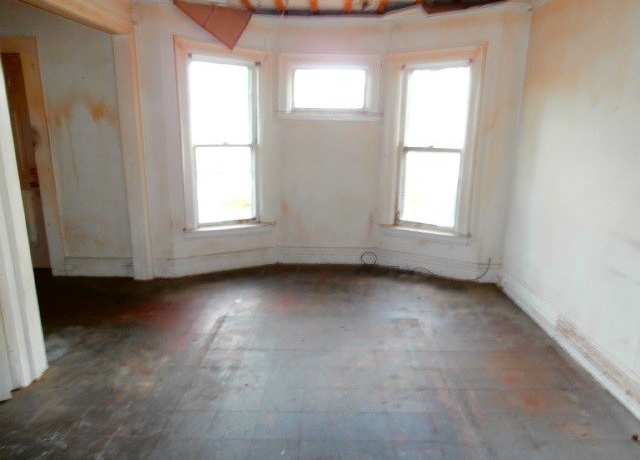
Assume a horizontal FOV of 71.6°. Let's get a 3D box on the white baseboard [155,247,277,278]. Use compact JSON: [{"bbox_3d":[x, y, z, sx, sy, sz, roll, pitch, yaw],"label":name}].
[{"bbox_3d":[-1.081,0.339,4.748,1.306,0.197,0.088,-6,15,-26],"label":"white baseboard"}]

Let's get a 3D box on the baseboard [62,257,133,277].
[{"bbox_3d":[-2.262,0.379,4.522,0.725,0.197,0.032,1,13,1],"label":"baseboard"}]

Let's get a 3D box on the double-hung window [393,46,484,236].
[{"bbox_3d":[1.153,-0.871,4.476,0.868,1.787,0.140,8,15,27],"label":"double-hung window"}]

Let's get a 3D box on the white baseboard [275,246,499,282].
[{"bbox_3d":[0.696,0.335,4.848,2.354,0.197,0.282,4,14,14],"label":"white baseboard"}]

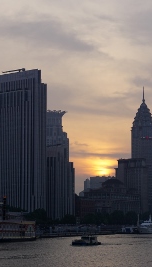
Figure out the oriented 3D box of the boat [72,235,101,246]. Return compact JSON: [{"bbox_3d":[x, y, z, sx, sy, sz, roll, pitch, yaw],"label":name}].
[{"bbox_3d":[4.100,40.950,319.450,10.600,4.520,3.600,1,-6,-6],"label":"boat"}]

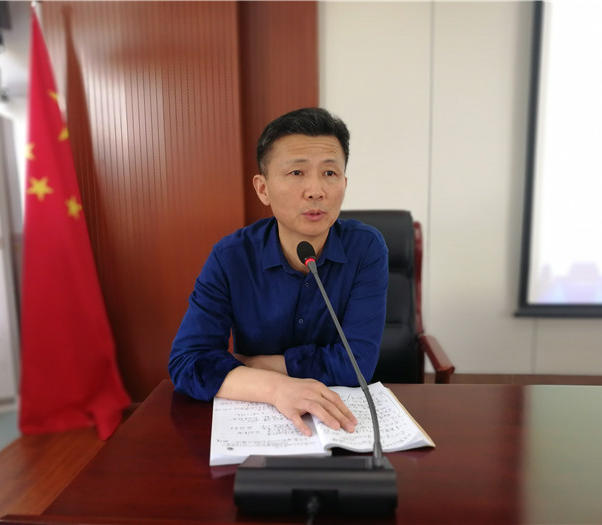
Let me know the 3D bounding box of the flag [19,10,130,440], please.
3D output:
[{"bbox_3d":[-1.121,-0.174,2.541,0.500,1.940,0.340,0,9,6],"label":"flag"}]

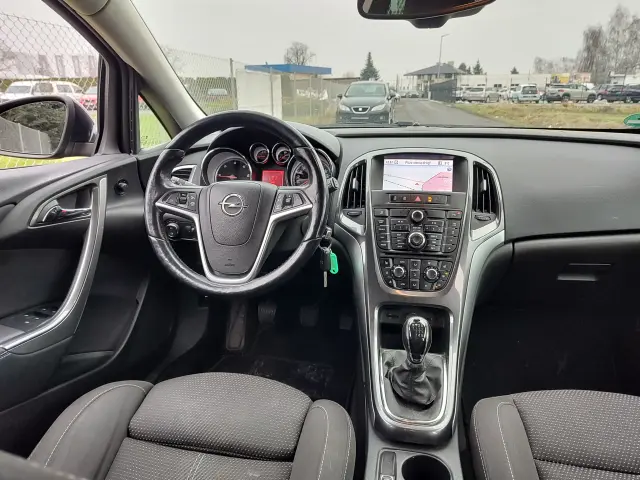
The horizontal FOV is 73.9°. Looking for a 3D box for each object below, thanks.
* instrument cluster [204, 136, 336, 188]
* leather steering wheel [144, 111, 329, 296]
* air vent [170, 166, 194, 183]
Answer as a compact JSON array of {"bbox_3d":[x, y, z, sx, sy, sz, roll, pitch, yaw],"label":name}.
[{"bbox_3d":[-0.126,-0.177,1.038,0.335,0.145,0.090,3,2,12],"label":"instrument cluster"},{"bbox_3d":[-0.166,-0.076,0.877,0.375,0.375,0.105,2,-6,7],"label":"leather steering wheel"},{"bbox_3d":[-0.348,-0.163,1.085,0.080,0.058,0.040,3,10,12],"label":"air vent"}]

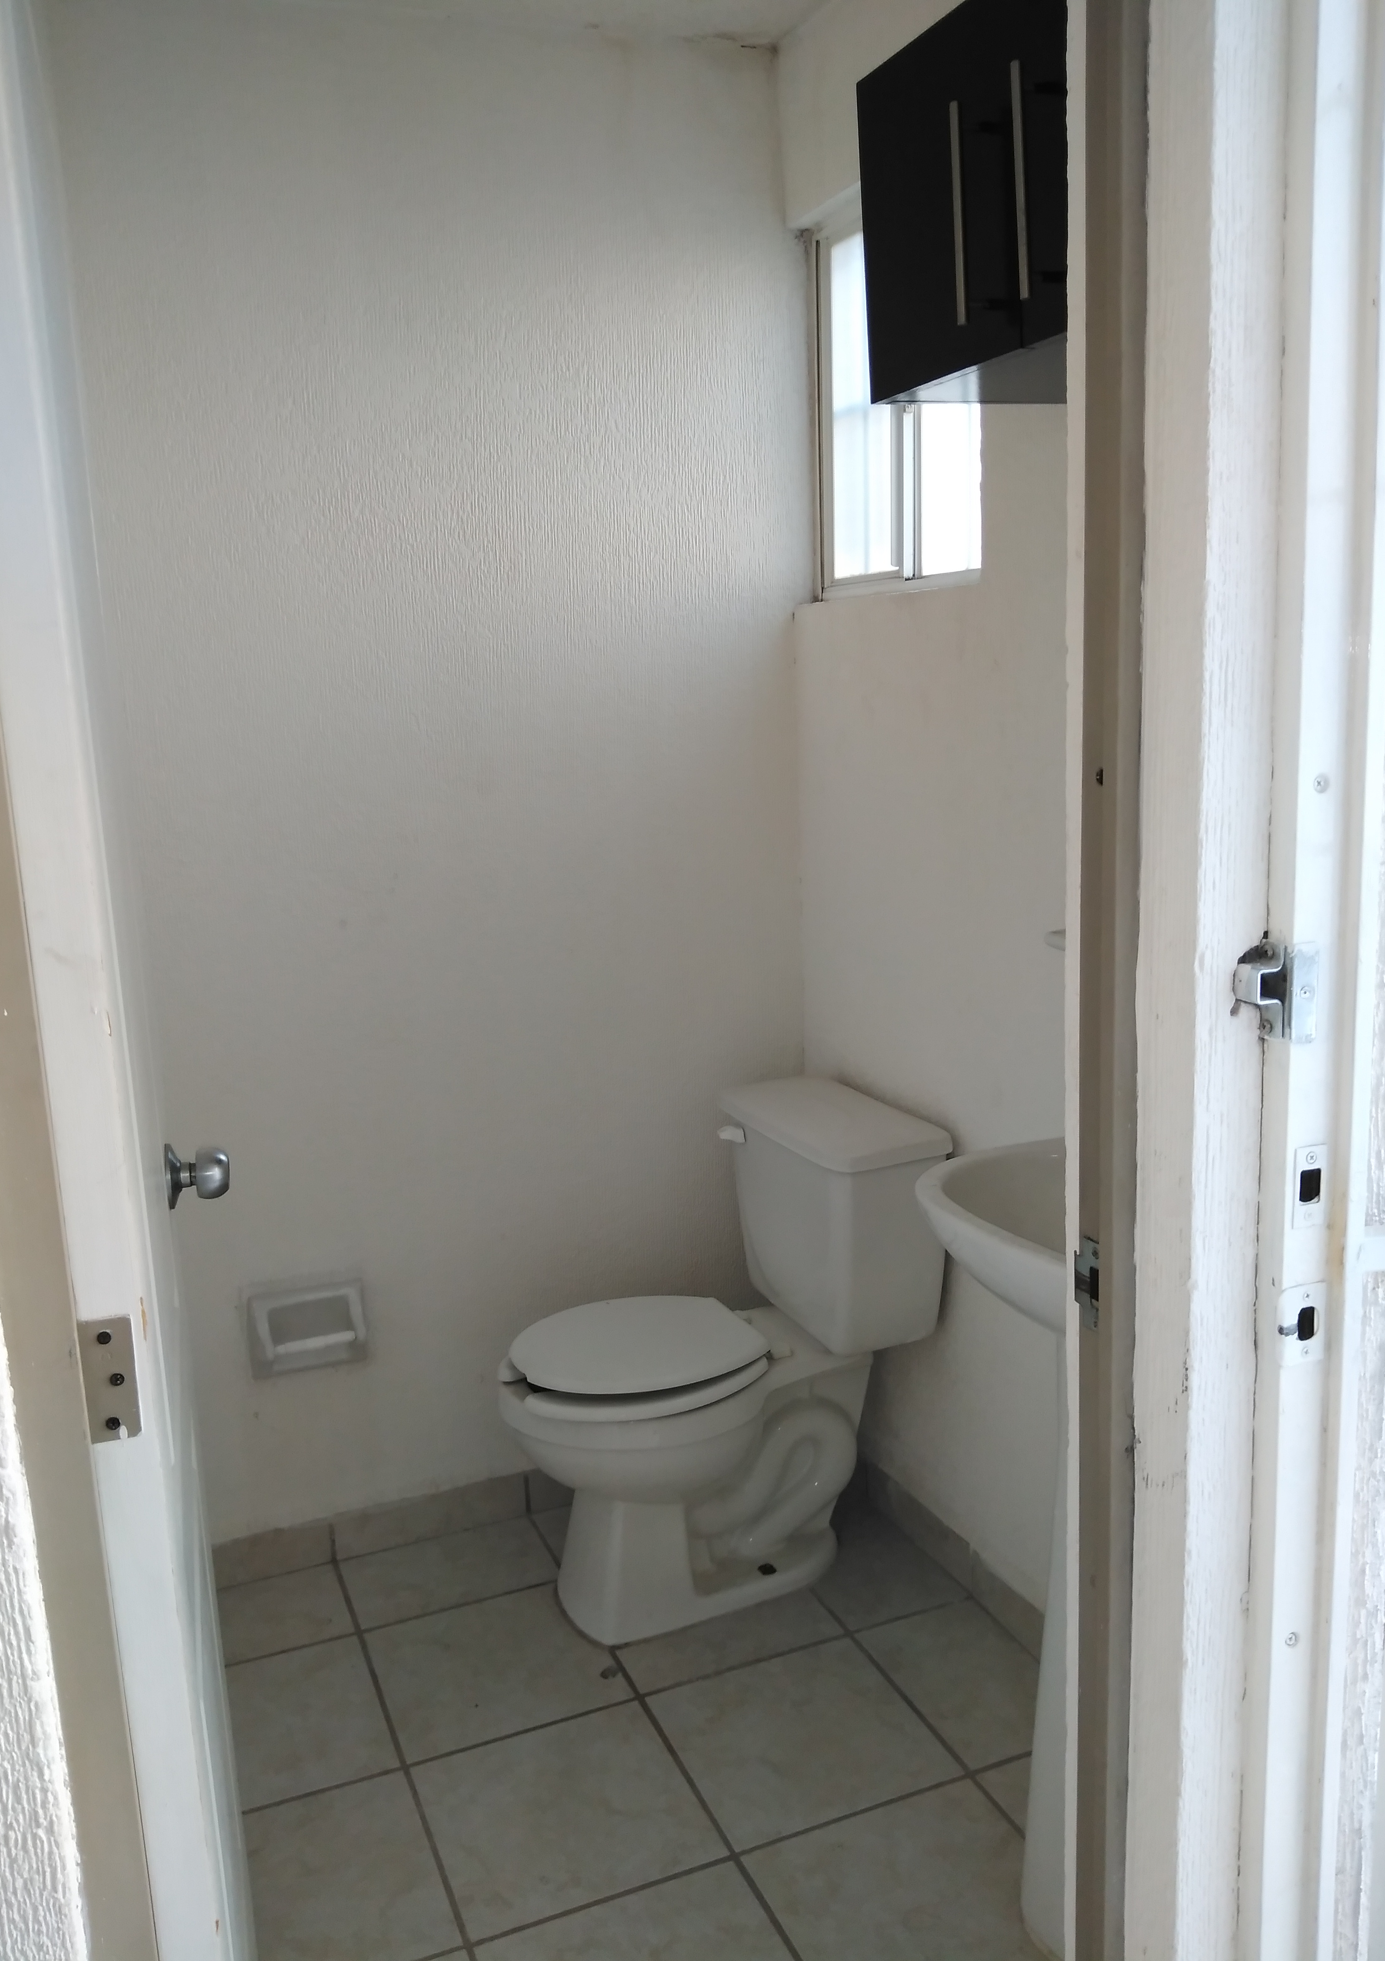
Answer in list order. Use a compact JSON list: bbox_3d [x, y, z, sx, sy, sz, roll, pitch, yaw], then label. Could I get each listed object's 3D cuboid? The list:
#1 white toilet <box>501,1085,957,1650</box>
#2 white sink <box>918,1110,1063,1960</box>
[{"bbox_3d":[0.024,0.597,2.295,0.656,0.744,0.425,-6,10,-22],"label":"white toilet"},{"bbox_3d":[0.475,0.647,1.614,0.375,0.830,0.508,-6,10,-22],"label":"white sink"}]

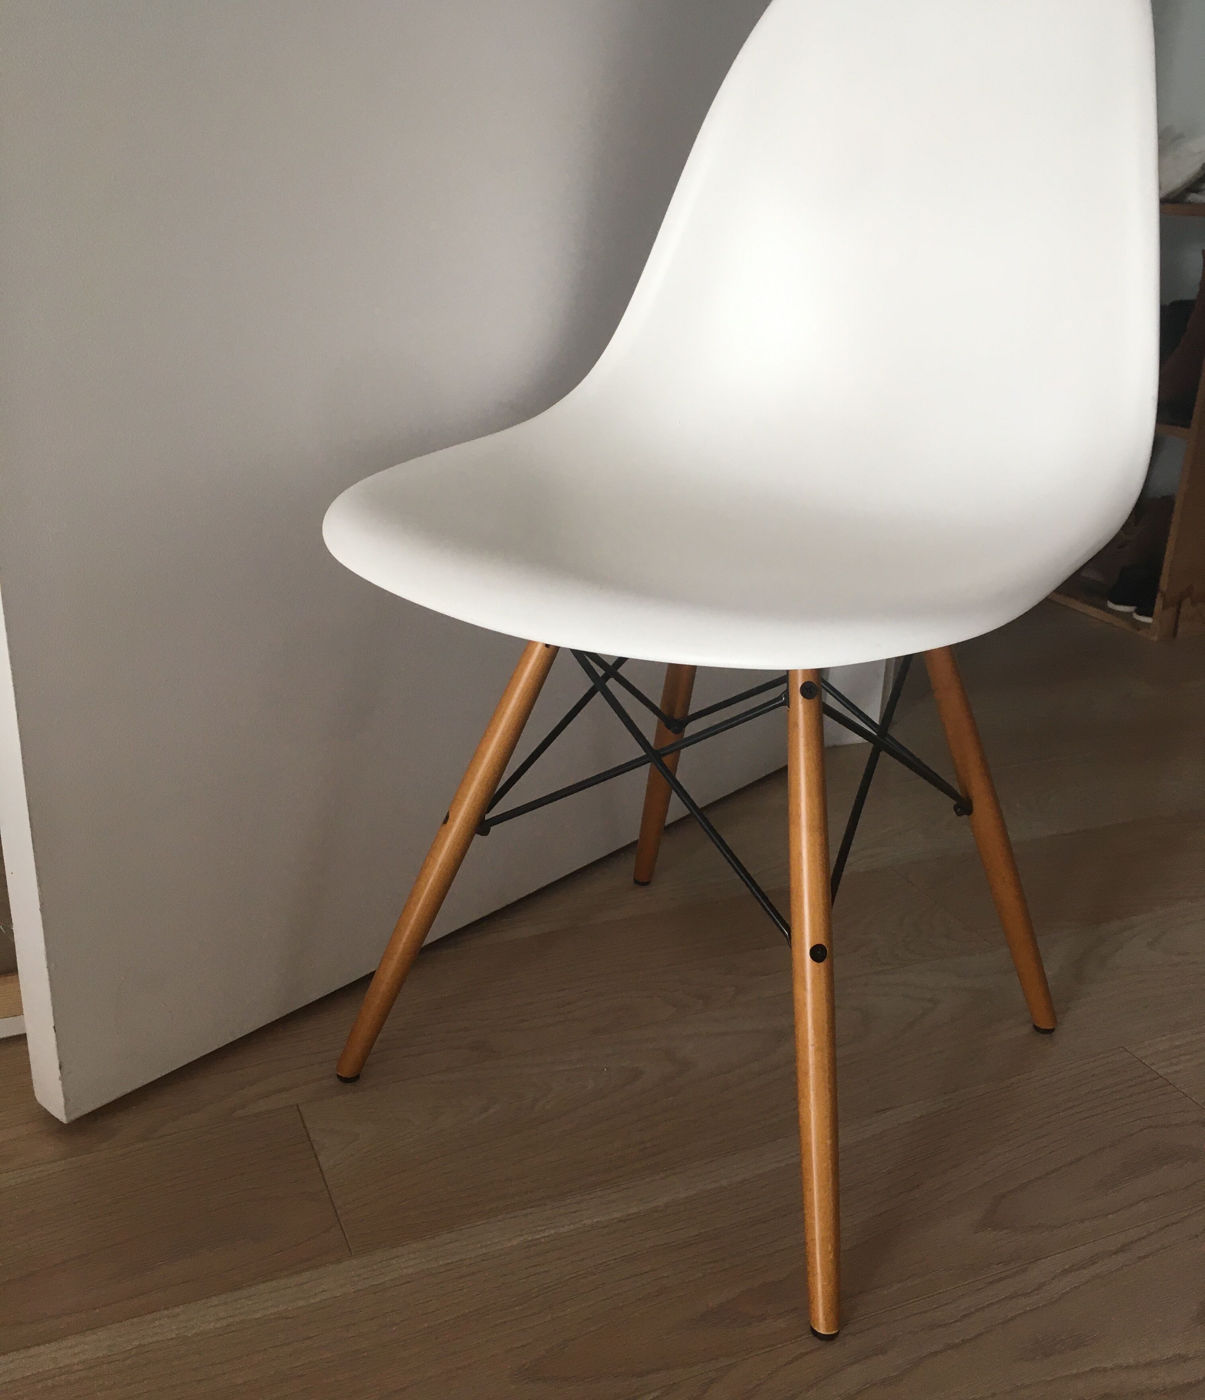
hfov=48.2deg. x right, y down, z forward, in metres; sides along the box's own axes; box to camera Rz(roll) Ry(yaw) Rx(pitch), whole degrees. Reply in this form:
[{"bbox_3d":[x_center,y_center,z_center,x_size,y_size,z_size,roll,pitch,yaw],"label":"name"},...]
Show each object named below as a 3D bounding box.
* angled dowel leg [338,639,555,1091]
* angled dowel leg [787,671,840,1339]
[{"bbox_3d":[-0.109,0.107,0.960,0.025,0.399,0.025,21,15,-16],"label":"angled dowel leg"},{"bbox_3d":[0.125,0.173,0.799,0.025,0.399,0.025,-1,-2,-9],"label":"angled dowel leg"}]

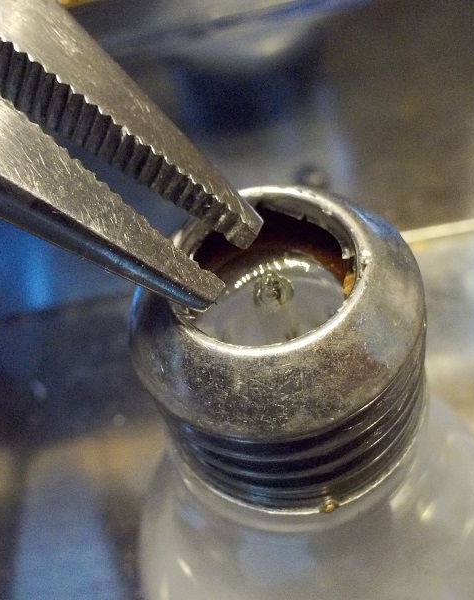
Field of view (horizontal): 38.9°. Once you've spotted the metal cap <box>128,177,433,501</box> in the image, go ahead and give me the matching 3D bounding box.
[{"bbox_3d":[0.004,0.003,0.063,0.027,0.021,0.027,-6,54,8],"label":"metal cap"}]

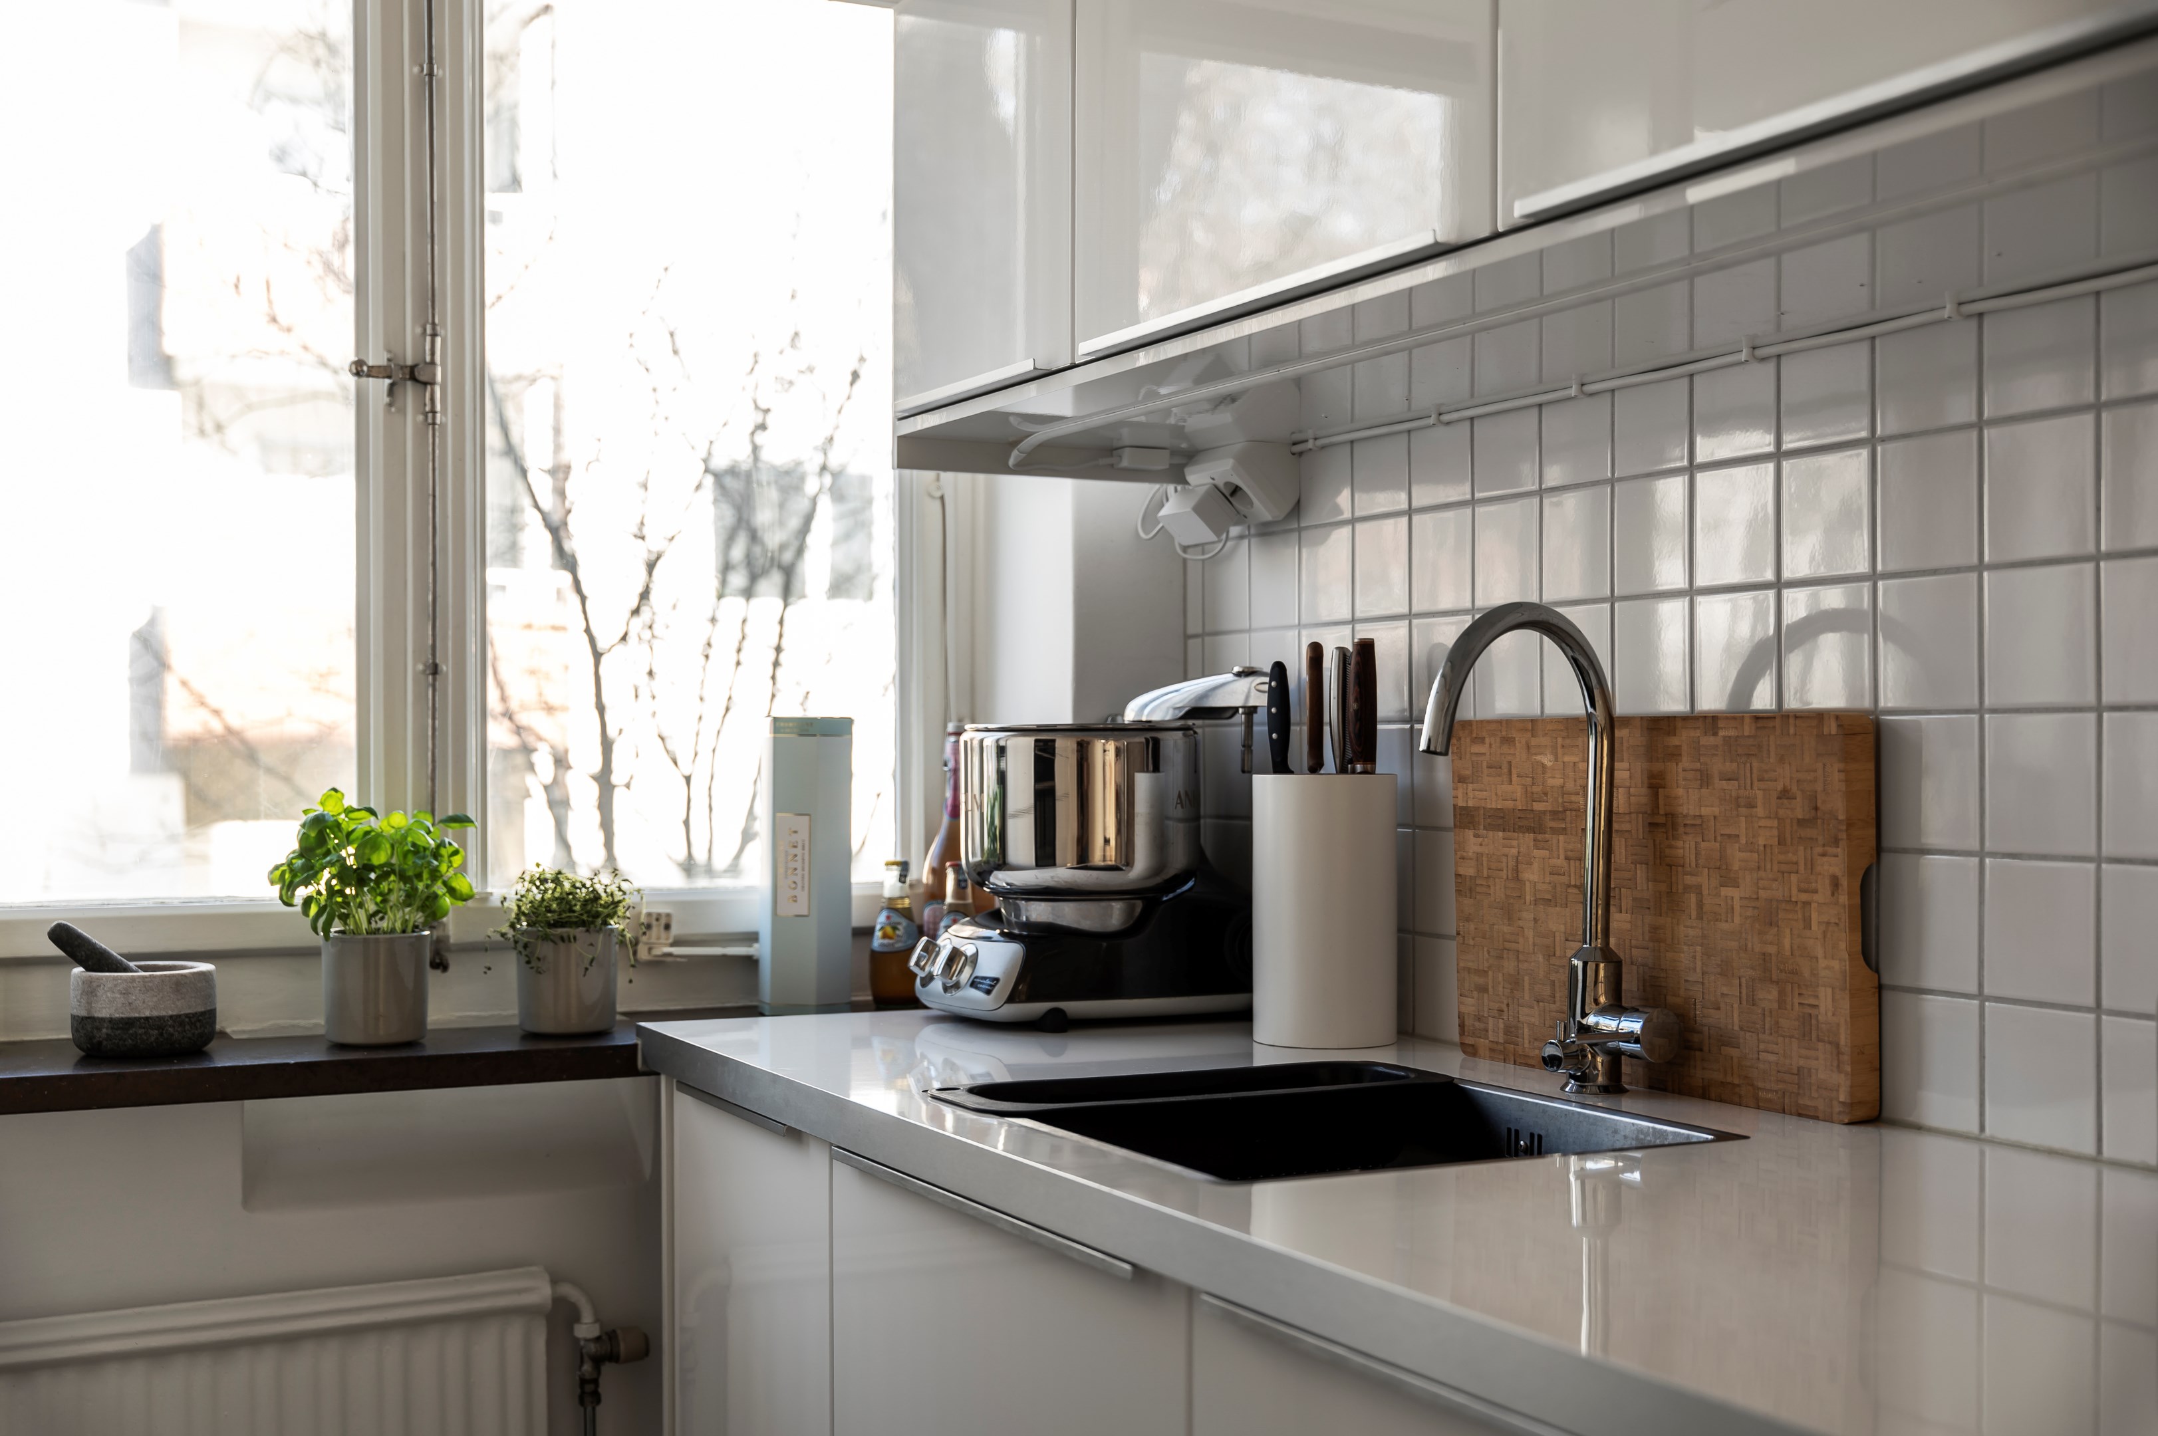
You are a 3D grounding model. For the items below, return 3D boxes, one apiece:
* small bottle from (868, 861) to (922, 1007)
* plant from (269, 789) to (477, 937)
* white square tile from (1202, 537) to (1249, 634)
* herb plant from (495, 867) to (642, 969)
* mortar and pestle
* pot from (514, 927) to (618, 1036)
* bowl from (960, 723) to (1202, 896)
[{"bbox_3d":[-0.205,0.245,2.718,0.061,0.166,0.061,0,-1,0],"label":"small bottle"},{"bbox_3d":[-0.706,0.145,2.398,0.197,0.147,0.177,1,-1,-27],"label":"plant"},{"bbox_3d":[0.160,-0.143,2.611,0.008,0.098,0.096,1,-1,-27],"label":"white square tile"},{"bbox_3d":[-0.532,0.208,2.498,0.148,0.105,0.136,1,-1,-27],"label":"herb plant"},{"bbox_3d":[-0.917,0.264,2.321,0.152,0.122,0.131,1,-1,-27],"label":"mortar and pestle"},{"bbox_3d":[-0.535,0.272,2.497,0.105,0.105,0.105,0,-1,0],"label":"pot"},{"bbox_3d":[0.003,0.094,2.446,0.244,0.171,0.244,0,-1,0],"label":"bowl"}]

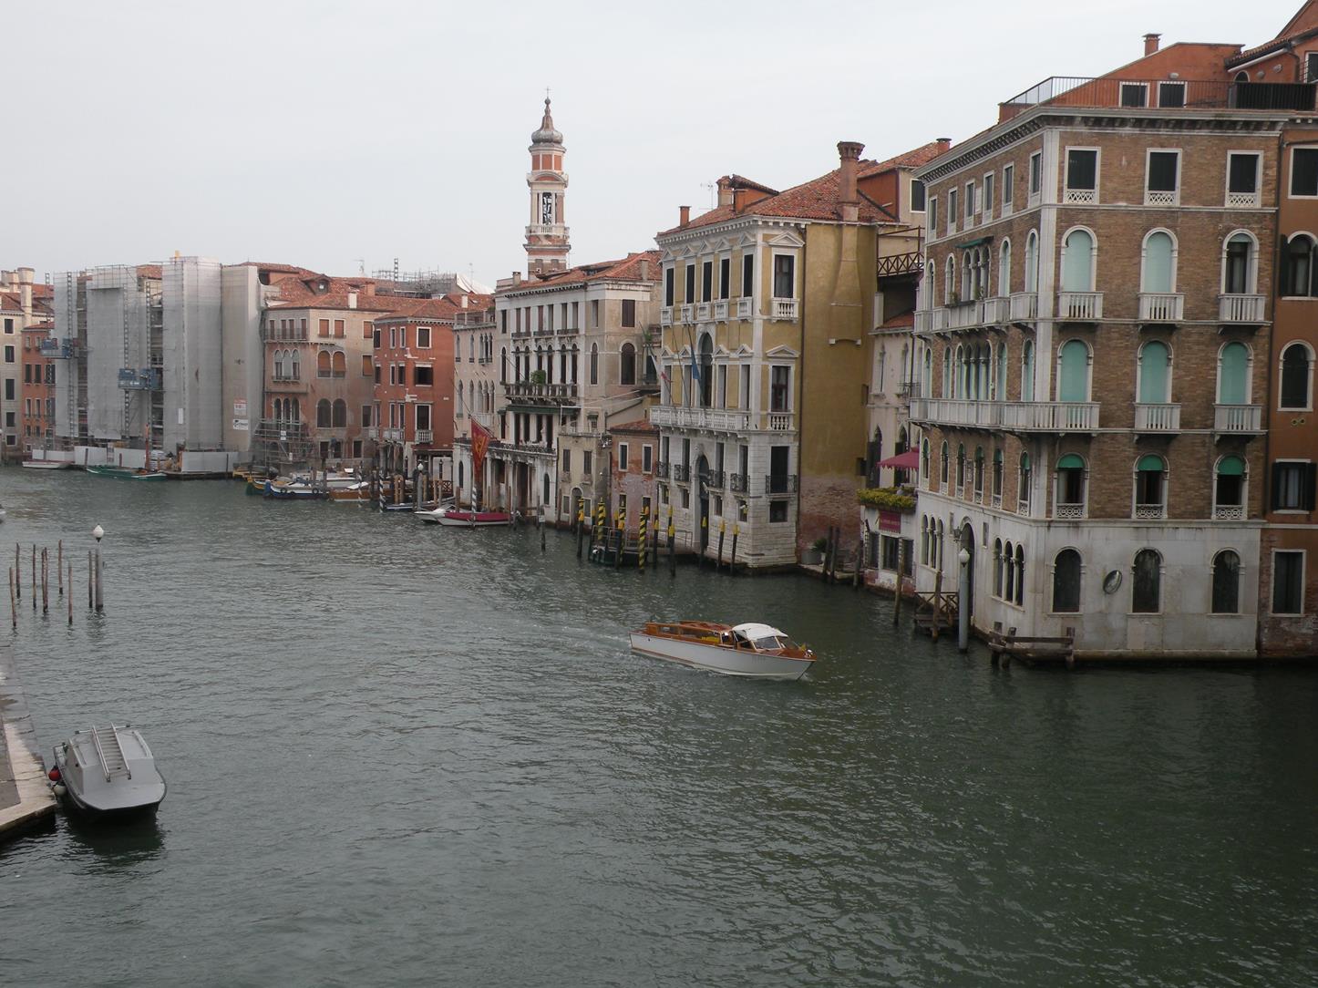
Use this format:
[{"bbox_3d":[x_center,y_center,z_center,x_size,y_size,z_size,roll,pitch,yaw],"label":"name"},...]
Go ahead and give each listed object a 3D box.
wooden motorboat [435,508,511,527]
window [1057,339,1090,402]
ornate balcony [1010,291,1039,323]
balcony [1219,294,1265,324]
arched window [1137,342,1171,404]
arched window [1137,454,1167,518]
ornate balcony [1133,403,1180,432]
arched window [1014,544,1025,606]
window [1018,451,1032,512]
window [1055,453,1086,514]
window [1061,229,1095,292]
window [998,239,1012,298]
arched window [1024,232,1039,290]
[{"bbox_3d":[-13.728,1.689,118.965,5.700,1.300,1.900,-1,4,-30],"label":"wooden motorboat"},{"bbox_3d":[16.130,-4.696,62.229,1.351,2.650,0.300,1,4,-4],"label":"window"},{"bbox_3d":[14.273,-7.317,62.634,0.600,1.100,1.700,1,4,-5],"label":"ornate balcony"},{"bbox_3d":[21.199,-6.727,58.172,1.546,1.074,0.600,1,4,-3],"label":"balcony"},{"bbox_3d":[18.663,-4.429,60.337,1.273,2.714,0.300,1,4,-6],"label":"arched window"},{"bbox_3d":[19.327,-0.325,62.781,1.326,2.467,0.300,1,4,-4],"label":"arched window"},{"bbox_3d":[19.400,-2.990,62.250,1.615,1.115,0.600,1,4,-4],"label":"ornate balcony"},{"bbox_3d":[13.997,3.104,61.583,0.300,2.275,0.917,1,4,-5],"label":"arched window"},{"bbox_3d":[13.840,-0.494,60.242,0.250,2.157,1.150,0,4,-5],"label":"window"},{"bbox_3d":[15.079,-0.384,58.690,1.113,2.228,0.250,1,4,-3],"label":"window"},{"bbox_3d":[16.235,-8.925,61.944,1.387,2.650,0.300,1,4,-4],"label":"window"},{"bbox_3d":[13.919,-8.861,63.909,0.300,2.557,1.375,1,4,-5],"label":"window"},{"bbox_3d":[14.206,-8.659,60.554,0.300,2.496,1.446,1,4,-5],"label":"arched window"}]

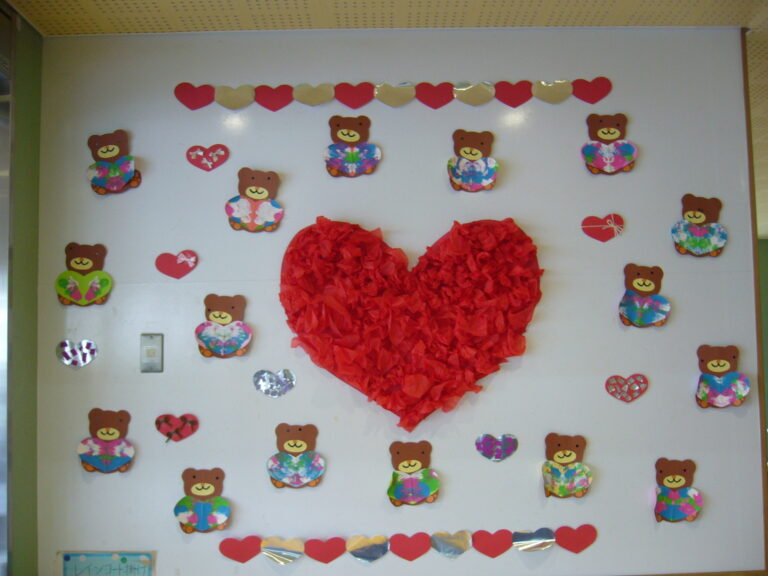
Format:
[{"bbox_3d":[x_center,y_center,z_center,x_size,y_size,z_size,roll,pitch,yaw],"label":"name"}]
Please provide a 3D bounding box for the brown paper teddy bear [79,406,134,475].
[{"bbox_3d":[-0.836,0.460,2.336,0.172,0.194,0.025,-1,-4,-1],"label":"brown paper teddy bear"}]

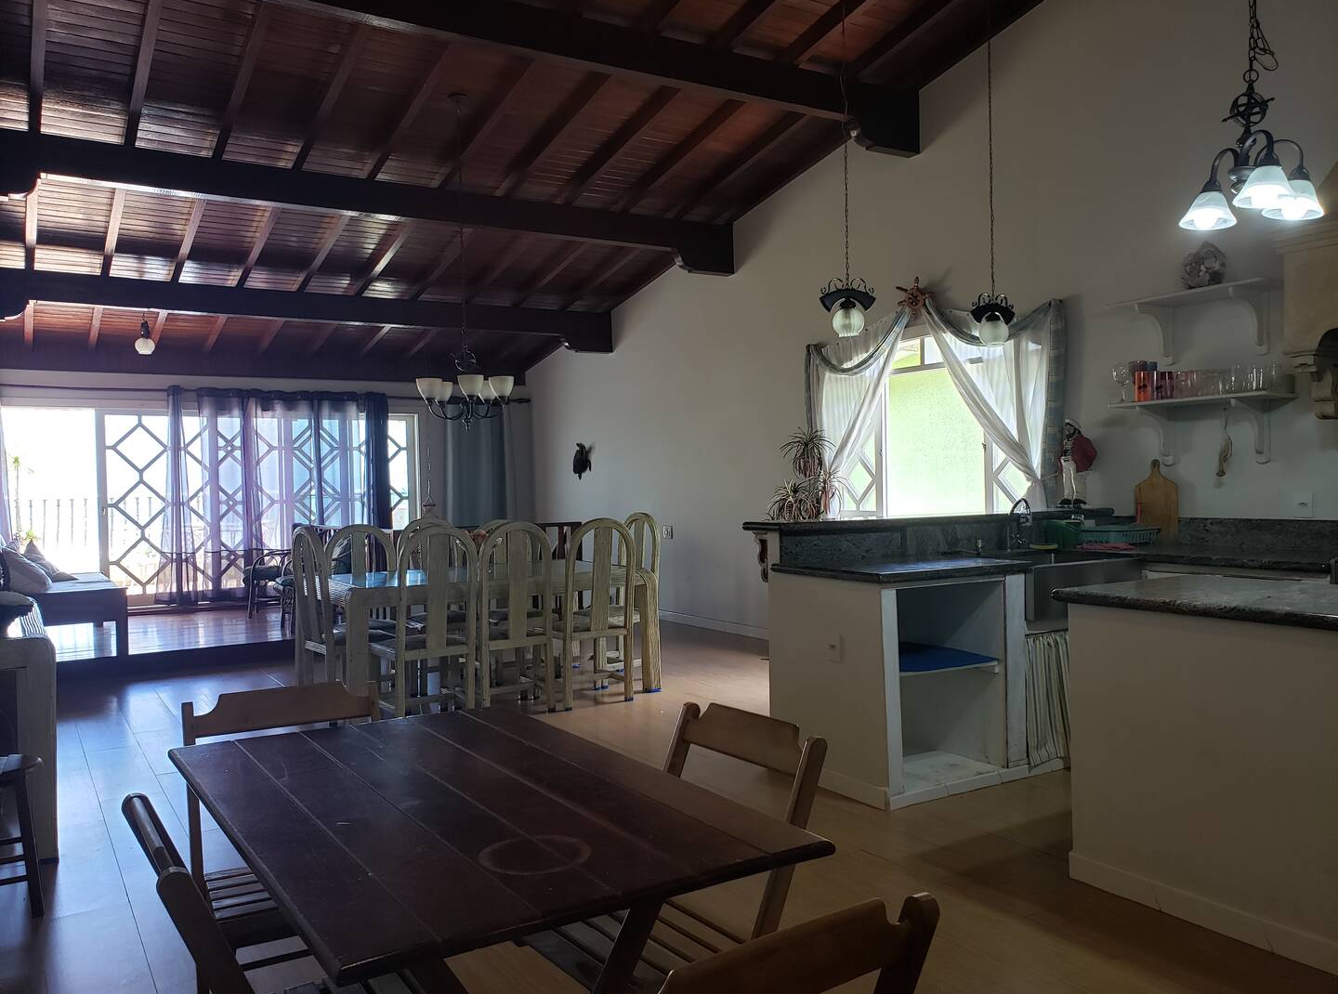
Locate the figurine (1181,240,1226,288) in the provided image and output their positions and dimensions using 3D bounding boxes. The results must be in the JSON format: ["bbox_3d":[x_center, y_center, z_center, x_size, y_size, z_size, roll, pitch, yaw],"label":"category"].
[{"bbox_3d":[2.560,-1.082,4.784,0.140,0.230,0.190,-2,1,-30],"label":"figurine"}]

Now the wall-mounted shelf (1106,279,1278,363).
[{"bbox_3d":[2.550,-0.823,4.846,0.310,0.300,0.800,-2,1,-30],"label":"wall-mounted shelf"}]

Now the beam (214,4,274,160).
[{"bbox_3d":[-2.469,-2.428,5.777,0.062,0.105,1.974,-2,-8,-30],"label":"beam"}]

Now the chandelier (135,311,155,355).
[{"bbox_3d":[-4.413,-1.373,8.459,0.175,0.360,0.175,-2,1,-30],"label":"chandelier"}]

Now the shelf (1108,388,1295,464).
[{"bbox_3d":[2.475,-0.301,4.698,0.240,0.300,0.770,-2,1,-30],"label":"shelf"}]

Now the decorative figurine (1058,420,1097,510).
[{"bbox_3d":[2.186,-0.179,5.385,0.131,0.473,0.181,-2,1,-38],"label":"decorative figurine"}]

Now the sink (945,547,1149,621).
[{"bbox_3d":[1.740,0.396,4.656,0.735,0.222,0.503,-2,1,-30],"label":"sink"}]

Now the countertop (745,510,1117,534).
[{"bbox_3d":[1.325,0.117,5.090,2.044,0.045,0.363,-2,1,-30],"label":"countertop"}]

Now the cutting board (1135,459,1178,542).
[{"bbox_3d":[2.415,0.023,4.984,0.020,0.415,0.235,5,-3,-30],"label":"cutting board"}]

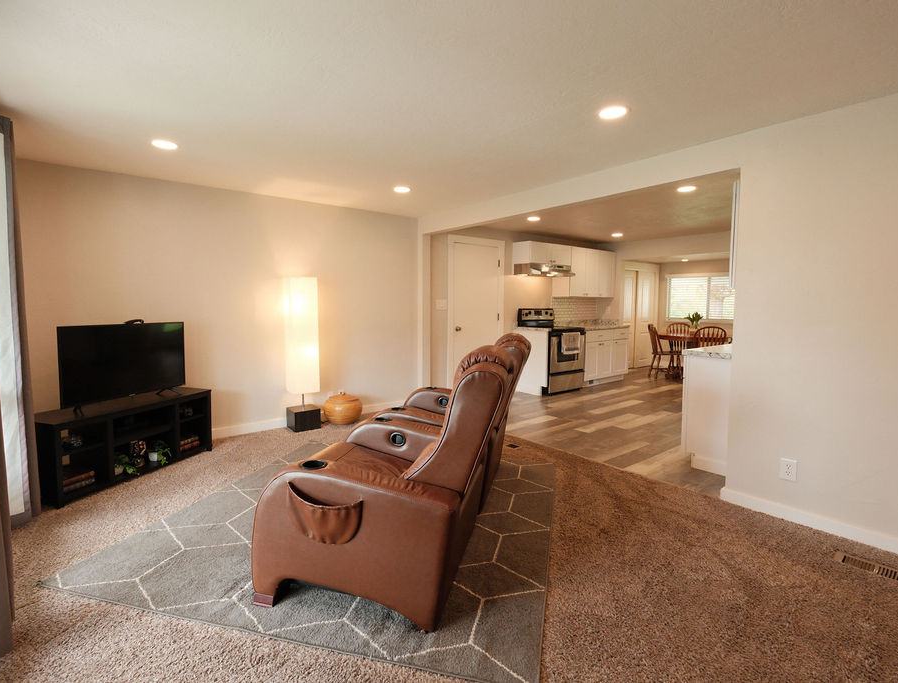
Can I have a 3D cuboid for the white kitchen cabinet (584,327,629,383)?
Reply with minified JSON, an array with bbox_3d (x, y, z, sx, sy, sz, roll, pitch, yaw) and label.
[{"bbox_3d":[2.280,0.217,6.947,1.270,0.895,0.620,-5,7,-40],"label":"white kitchen cabinet"}]

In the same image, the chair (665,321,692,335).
[{"bbox_3d":[4.220,0.131,7.680,0.460,0.920,0.530,0,5,7],"label":"chair"}]

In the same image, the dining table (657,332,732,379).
[{"bbox_3d":[3.955,0.292,6.846,1.000,0.760,1.130,-4,6,-38],"label":"dining table"}]

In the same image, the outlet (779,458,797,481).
[{"bbox_3d":[1.984,0.753,2.495,0.012,0.118,0.072,-4,6,-38],"label":"outlet"}]

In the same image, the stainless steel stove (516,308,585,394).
[{"bbox_3d":[1.502,0.135,6.261,0.770,1.190,0.660,-5,7,-40],"label":"stainless steel stove"}]

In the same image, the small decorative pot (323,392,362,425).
[{"bbox_3d":[-1.158,0.733,4.640,0.400,0.315,0.400,0,5,0],"label":"small decorative pot"}]

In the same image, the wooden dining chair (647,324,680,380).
[{"bbox_3d":[3.650,0.172,7.250,0.530,0.920,0.460,0,5,5],"label":"wooden dining chair"}]

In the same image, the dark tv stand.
[{"bbox_3d":[-2.372,0.711,3.162,0.395,0.525,1.100,2,5,20],"label":"dark tv stand"}]

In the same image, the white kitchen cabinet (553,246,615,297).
[{"bbox_3d":[2.257,-1.109,7.062,1.240,0.760,0.335,-4,6,-38],"label":"white kitchen cabinet"}]

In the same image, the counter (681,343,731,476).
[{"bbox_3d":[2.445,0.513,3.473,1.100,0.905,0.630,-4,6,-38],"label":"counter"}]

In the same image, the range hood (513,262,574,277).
[{"bbox_3d":[1.395,-1.036,6.190,0.880,0.155,0.470,-5,7,-40],"label":"range hood"}]

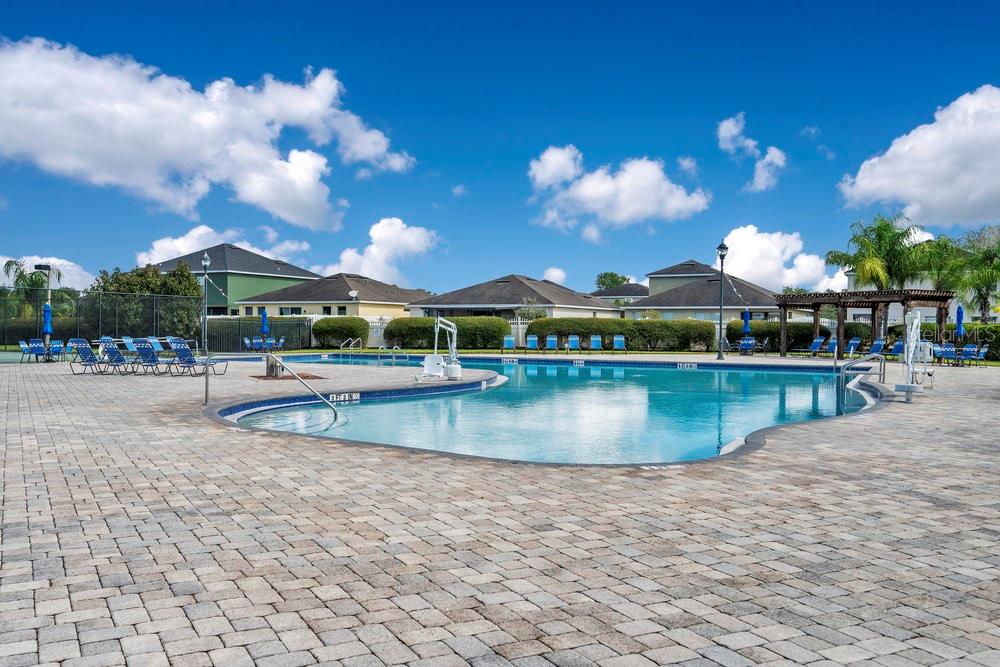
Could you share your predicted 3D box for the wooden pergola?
[{"bbox_3d":[15.178,-0.258,35.394,3.000,2.720,6.500,0,1,-30],"label":"wooden pergola"}]

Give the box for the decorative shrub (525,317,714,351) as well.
[{"bbox_3d":[7.241,0.059,50.501,11.300,1.900,1.800,0,0,4],"label":"decorative shrub"}]

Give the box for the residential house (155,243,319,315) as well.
[{"bbox_3d":[-25.183,-3.963,77.469,12.000,9.000,12.000,1,1,27],"label":"residential house"}]

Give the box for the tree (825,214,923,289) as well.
[{"bbox_3d":[16.609,-2.005,37.184,4.000,6.200,4.000,0,0,0],"label":"tree"}]

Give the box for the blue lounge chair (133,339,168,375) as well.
[{"bbox_3d":[-8.963,0.621,22.238,0.640,0.930,1.850,0,0,13],"label":"blue lounge chair"}]

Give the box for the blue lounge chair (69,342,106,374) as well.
[{"bbox_3d":[-10.719,0.610,22.525,0.640,0.930,1.850,0,0,13],"label":"blue lounge chair"}]

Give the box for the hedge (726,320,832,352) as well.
[{"bbox_3d":[16.634,0.156,49.601,6.100,1.800,1.800,0,0,4],"label":"hedge"}]

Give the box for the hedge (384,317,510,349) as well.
[{"bbox_3d":[-3.244,-0.019,51.501,7.500,1.950,1.800,0,0,4],"label":"hedge"}]

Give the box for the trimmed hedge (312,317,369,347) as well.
[{"bbox_3d":[-8.752,-0.002,46.002,3.050,1.780,1.700,0,0,10],"label":"trimmed hedge"}]

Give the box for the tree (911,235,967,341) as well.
[{"bbox_3d":[21.581,-1.869,40.989,2.900,6.000,2.900,0,0,0],"label":"tree"}]

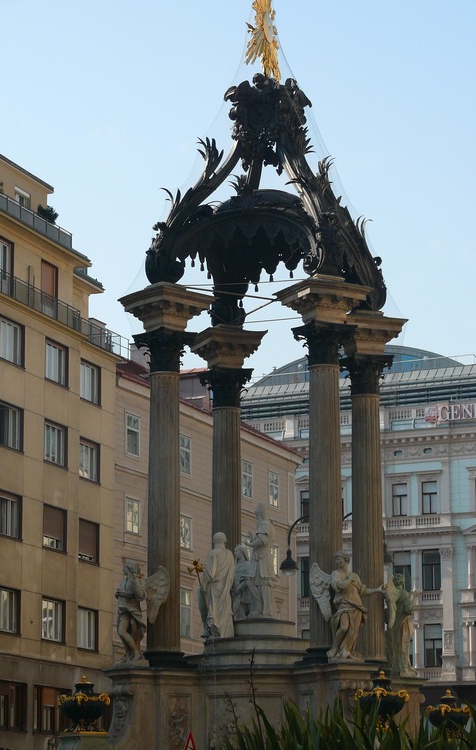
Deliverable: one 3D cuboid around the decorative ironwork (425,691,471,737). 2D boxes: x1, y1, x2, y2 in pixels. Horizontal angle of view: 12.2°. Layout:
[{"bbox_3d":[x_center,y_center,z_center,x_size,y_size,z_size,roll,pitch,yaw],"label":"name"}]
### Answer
[{"bbox_3d":[4.103,6.579,43.270,0.914,0.950,0.914,-4,-12,17],"label":"decorative ironwork"}]

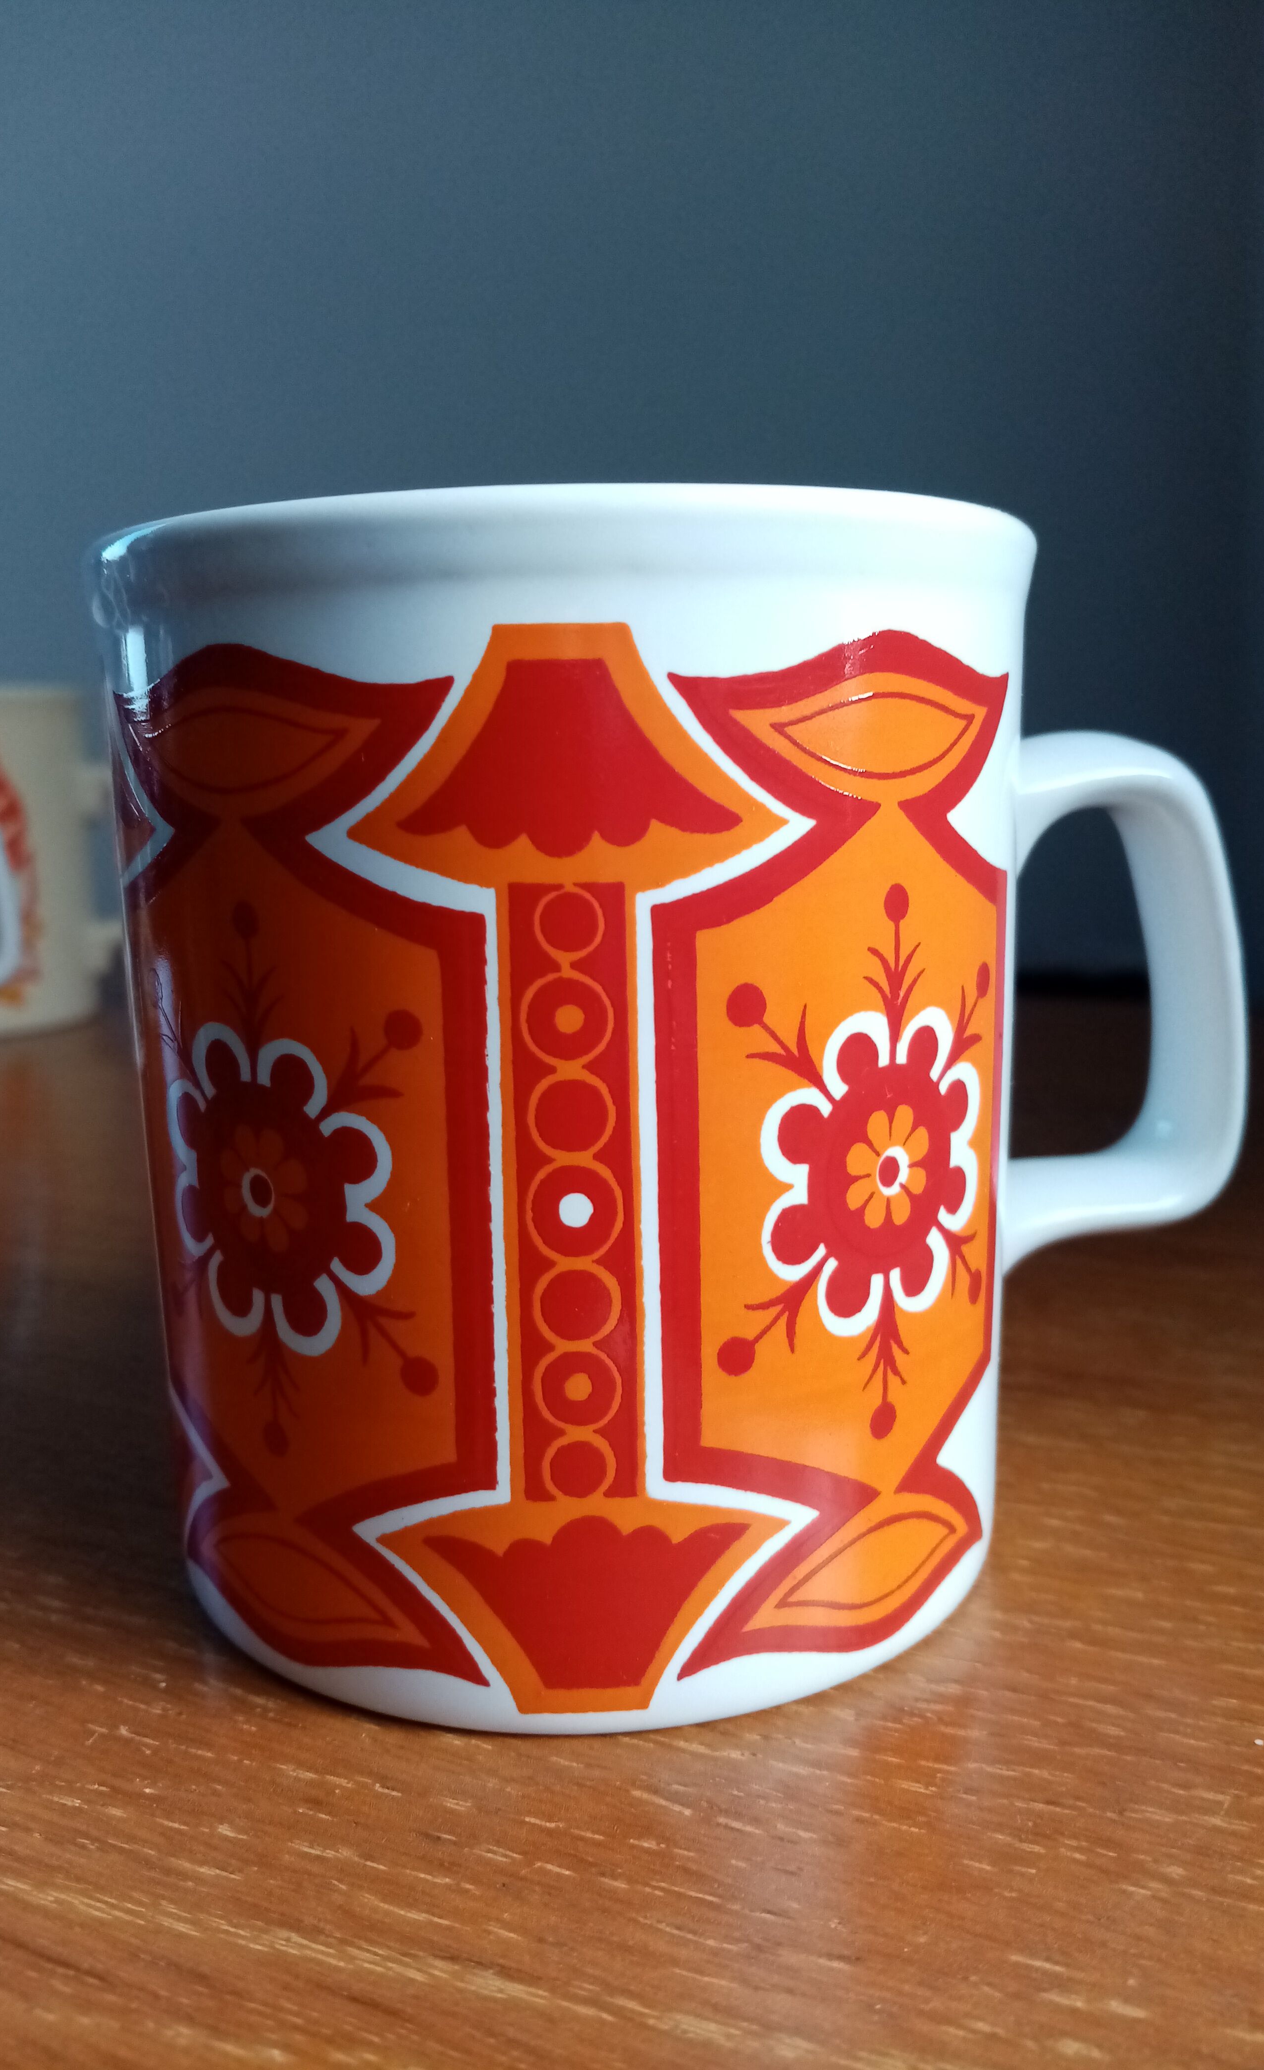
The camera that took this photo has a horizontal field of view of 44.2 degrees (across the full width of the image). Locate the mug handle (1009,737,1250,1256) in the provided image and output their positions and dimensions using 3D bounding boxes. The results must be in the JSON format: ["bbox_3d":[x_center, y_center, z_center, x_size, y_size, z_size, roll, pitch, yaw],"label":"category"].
[{"bbox_3d":[0.046,-0.003,0.149,0.025,0.052,0.015,-2,11,-4],"label":"mug handle"}]

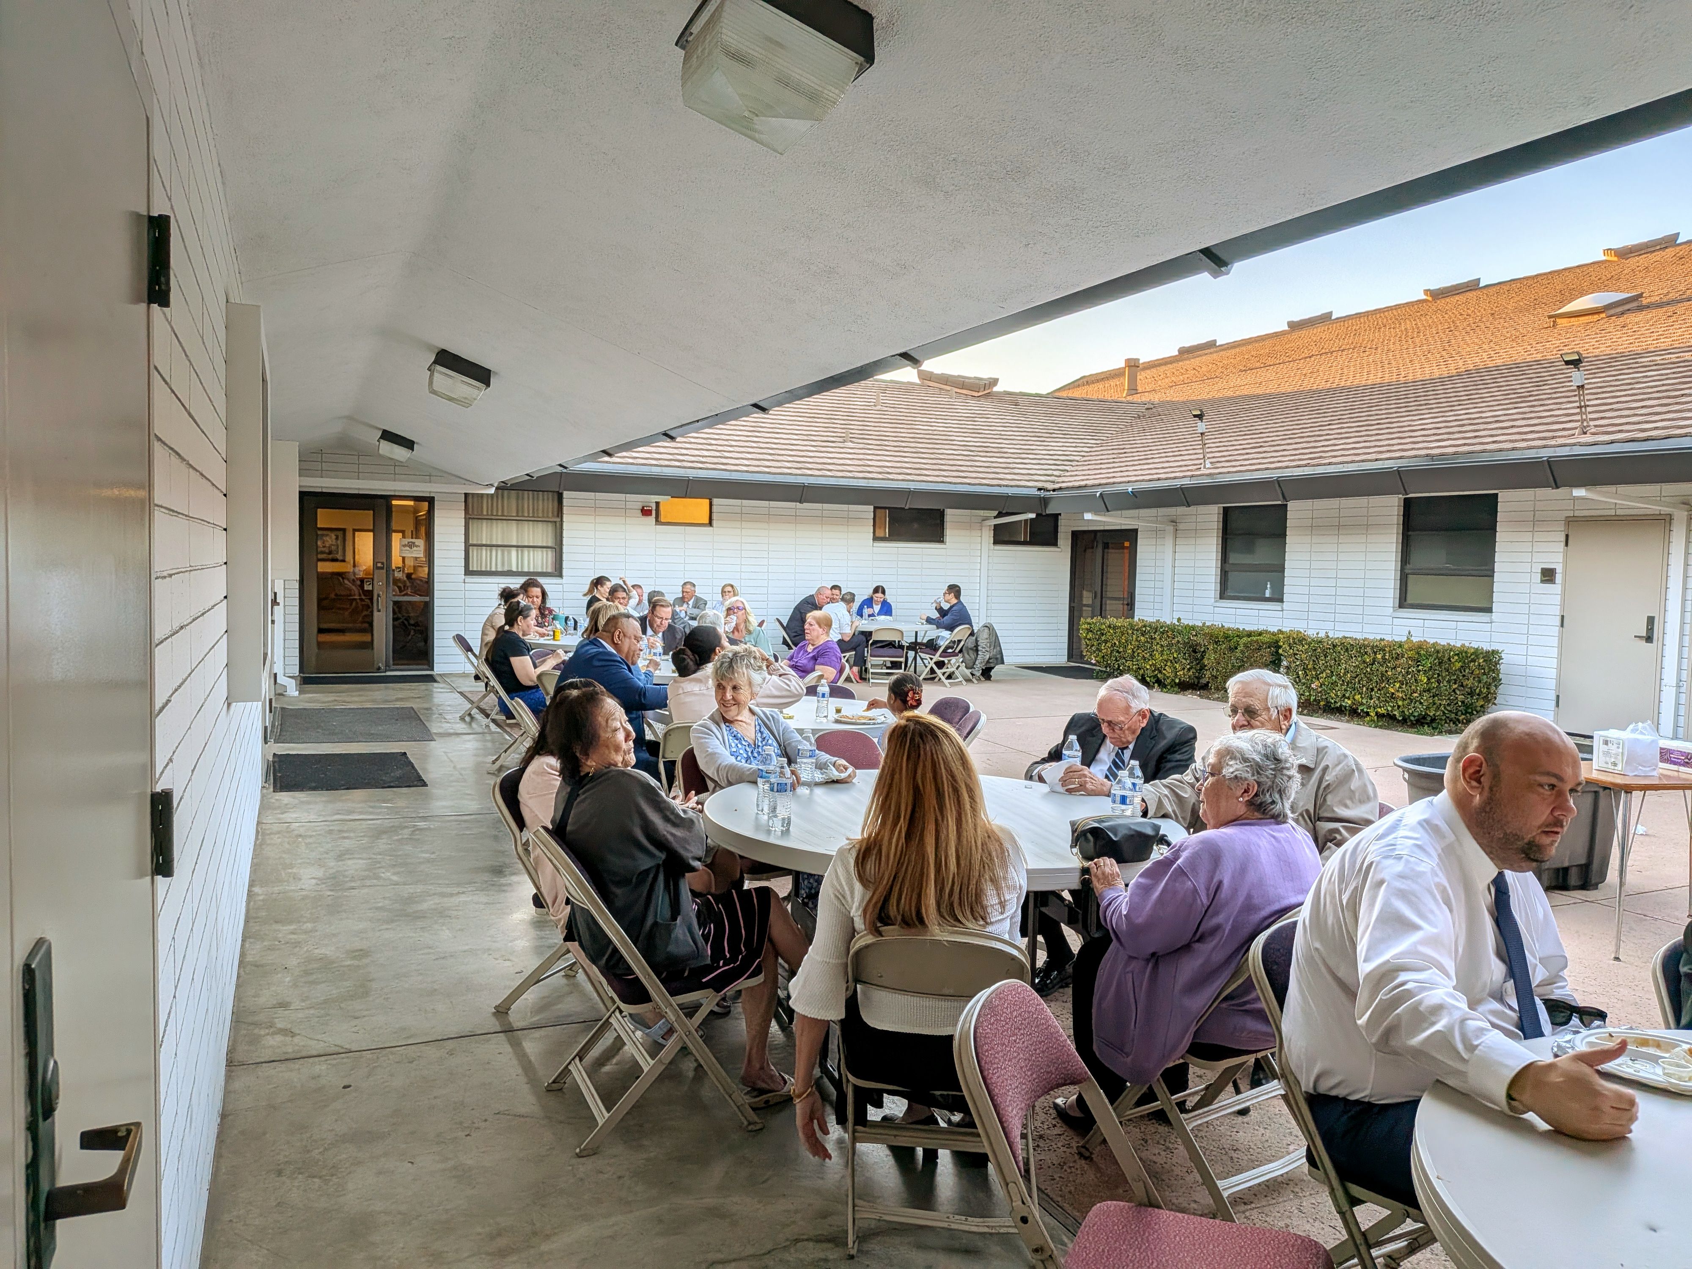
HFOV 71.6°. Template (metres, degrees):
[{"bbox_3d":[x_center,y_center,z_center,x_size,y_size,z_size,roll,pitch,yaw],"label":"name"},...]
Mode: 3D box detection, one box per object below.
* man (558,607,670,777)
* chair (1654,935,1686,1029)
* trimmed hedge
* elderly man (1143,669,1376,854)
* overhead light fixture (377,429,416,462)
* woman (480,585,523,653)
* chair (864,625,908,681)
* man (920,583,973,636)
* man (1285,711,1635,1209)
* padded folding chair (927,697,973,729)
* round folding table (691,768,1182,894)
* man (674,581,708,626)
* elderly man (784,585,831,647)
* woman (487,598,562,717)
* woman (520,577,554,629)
[{"bbox_3d":[-1.060,0.478,5.780,0.880,1.220,0.620,0,4,-21],"label":"man"},{"bbox_3d":[1.910,1.014,2.210,0.460,0.770,0.520,1,3,-5],"label":"chair"},{"bbox_3d":[4.738,0.373,13.738,0.900,0.820,5.700,0,4,-25],"label":"trimmed hedge"},{"bbox_3d":[1.230,0.689,3.460,0.820,1.190,0.600,1,3,-12],"label":"elderly man"},{"bbox_3d":[-4.869,-2.019,12.674,0.335,0.240,0.290,20,-5,-25],"label":"overhead light fixture"},{"bbox_3d":[-2.800,0.168,10.200,0.800,1.240,0.500,1,3,-3],"label":"woman"},{"bbox_3d":[0.500,0.274,14.800,0.460,0.770,0.490,1,3,2],"label":"chair"},{"bbox_3d":[1.300,-0.020,15.100,0.820,1.250,0.540,1,3,-1],"label":"man"},{"bbox_3d":[1.020,0.743,1.850,0.800,1.250,0.600,4,5,43],"label":"man"},{"bbox_3d":[0.367,0.732,6.402,0.530,0.760,0.460,-1,4,-34],"label":"padded folding chair"},{"bbox_3d":[0.295,0.937,3.803,1.524,0.737,1.524,1,3,0],"label":"round folding table"},{"bbox_3d":[-1.893,-0.037,14.300,0.520,1.240,0.700,2,4,14],"label":"man"},{"bbox_3d":[-0.415,-0.027,15.050,0.800,1.200,0.520,2,3,7],"label":"elderly man"},{"bbox_3d":[-2.200,0.352,8.400,0.760,1.190,0.480,1,4,-13],"label":"woman"},{"bbox_3d":[-2.894,0.110,11.000,0.500,1.280,0.720,0,4,-18],"label":"woman"}]

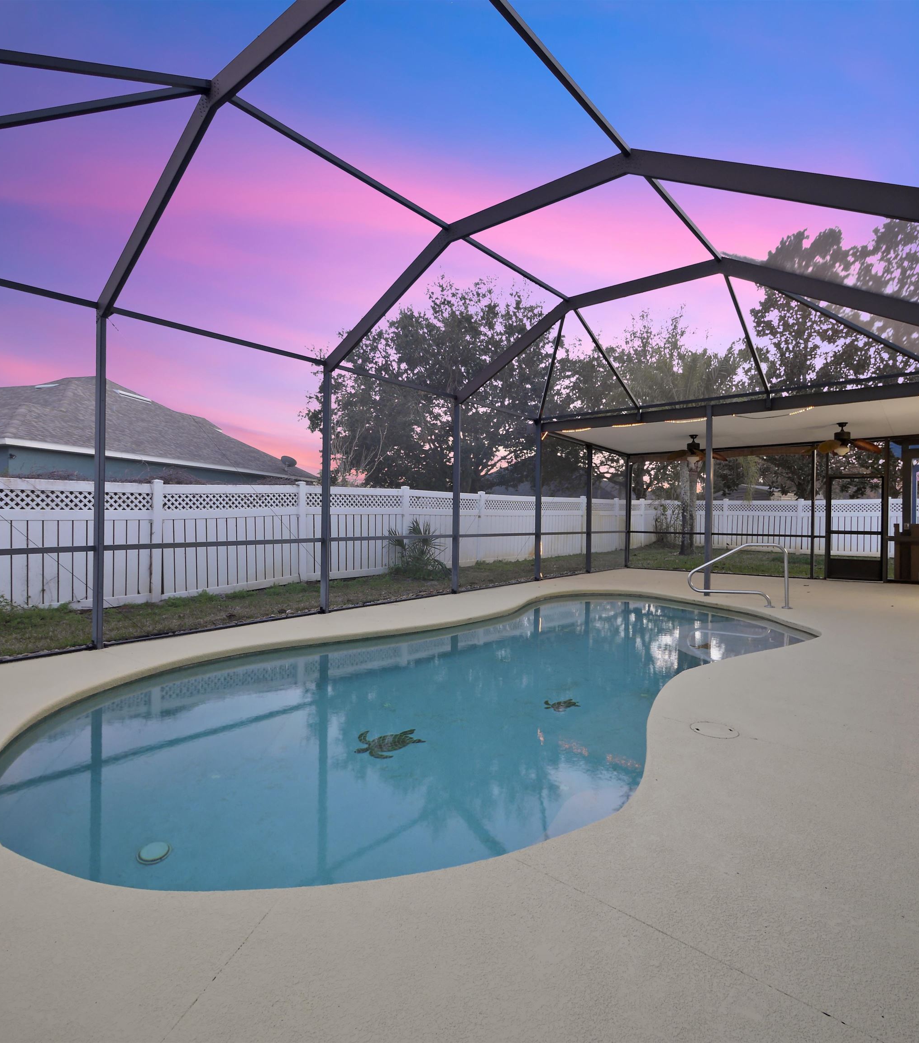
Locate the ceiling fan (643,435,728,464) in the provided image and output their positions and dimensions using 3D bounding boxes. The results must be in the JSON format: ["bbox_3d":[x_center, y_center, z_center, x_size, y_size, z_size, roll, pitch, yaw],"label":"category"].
[{"bbox_3d":[4.498,-1.383,10.781,1.170,0.540,1.170,0,0,41],"label":"ceiling fan"}]

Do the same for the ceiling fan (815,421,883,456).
[{"bbox_3d":[6.293,-1.353,9.228,1.170,0.540,1.170,0,0,41],"label":"ceiling fan"}]

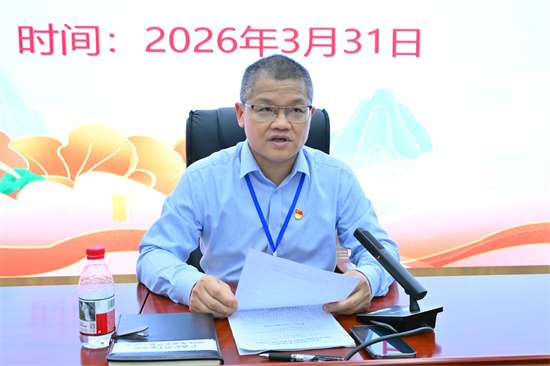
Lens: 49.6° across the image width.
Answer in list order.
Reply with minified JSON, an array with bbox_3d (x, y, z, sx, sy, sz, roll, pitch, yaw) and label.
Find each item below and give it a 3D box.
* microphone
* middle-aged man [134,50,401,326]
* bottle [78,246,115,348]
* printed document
[{"bbox_3d":[0.224,0.188,1.150,0.125,0.185,0.170,-5,6,-44],"label":"microphone"},{"bbox_3d":[-0.020,0.350,1.410,0.640,1.280,0.680,-1,4,-5],"label":"middle-aged man"},{"bbox_3d":[-0.314,0.199,1.046,0.064,0.178,0.064,-1,4,0],"label":"bottle"},{"bbox_3d":[0.040,0.205,1.170,0.245,0.150,0.290,-2,4,-9],"label":"printed document"}]

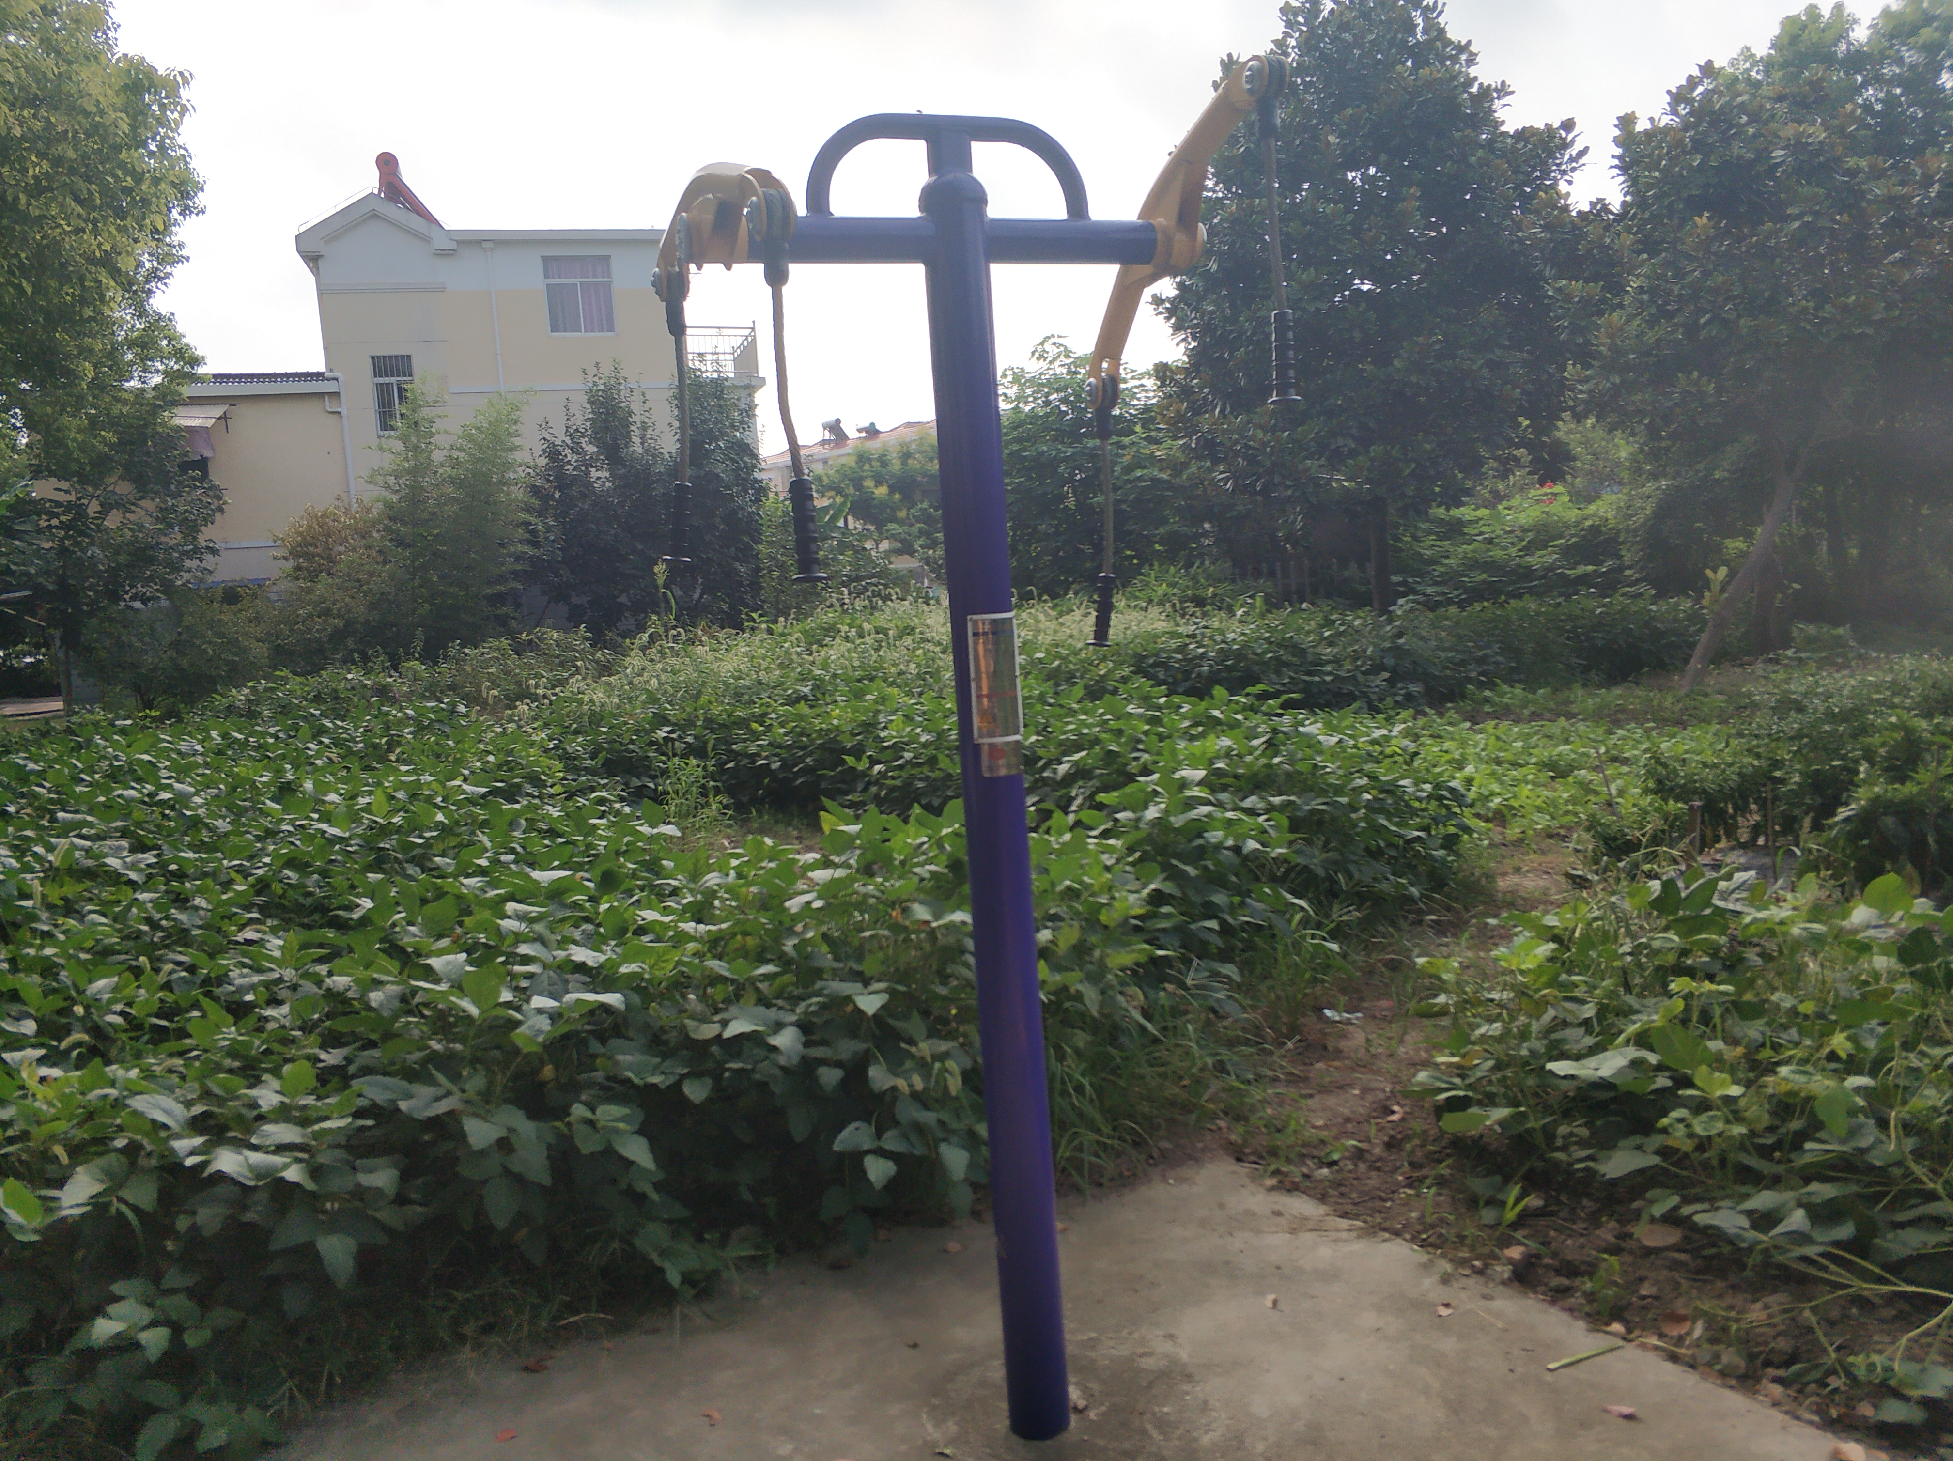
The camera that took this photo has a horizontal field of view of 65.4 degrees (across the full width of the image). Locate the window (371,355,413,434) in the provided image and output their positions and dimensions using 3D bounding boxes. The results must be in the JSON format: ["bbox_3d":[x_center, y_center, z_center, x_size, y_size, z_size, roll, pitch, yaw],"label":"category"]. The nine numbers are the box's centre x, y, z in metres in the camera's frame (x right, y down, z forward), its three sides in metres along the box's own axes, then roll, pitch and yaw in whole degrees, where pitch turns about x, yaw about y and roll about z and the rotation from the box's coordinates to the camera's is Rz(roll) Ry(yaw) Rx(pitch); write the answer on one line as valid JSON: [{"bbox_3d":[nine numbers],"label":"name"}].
[{"bbox_3d":[-12.309,-7.113,32.200,0.790,1.630,0.130,-6,5,-18],"label":"window"}]

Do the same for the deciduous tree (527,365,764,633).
[{"bbox_3d":[-4.613,-2.813,22.226,3.300,5.000,3.100,-4,5,0],"label":"deciduous tree"}]

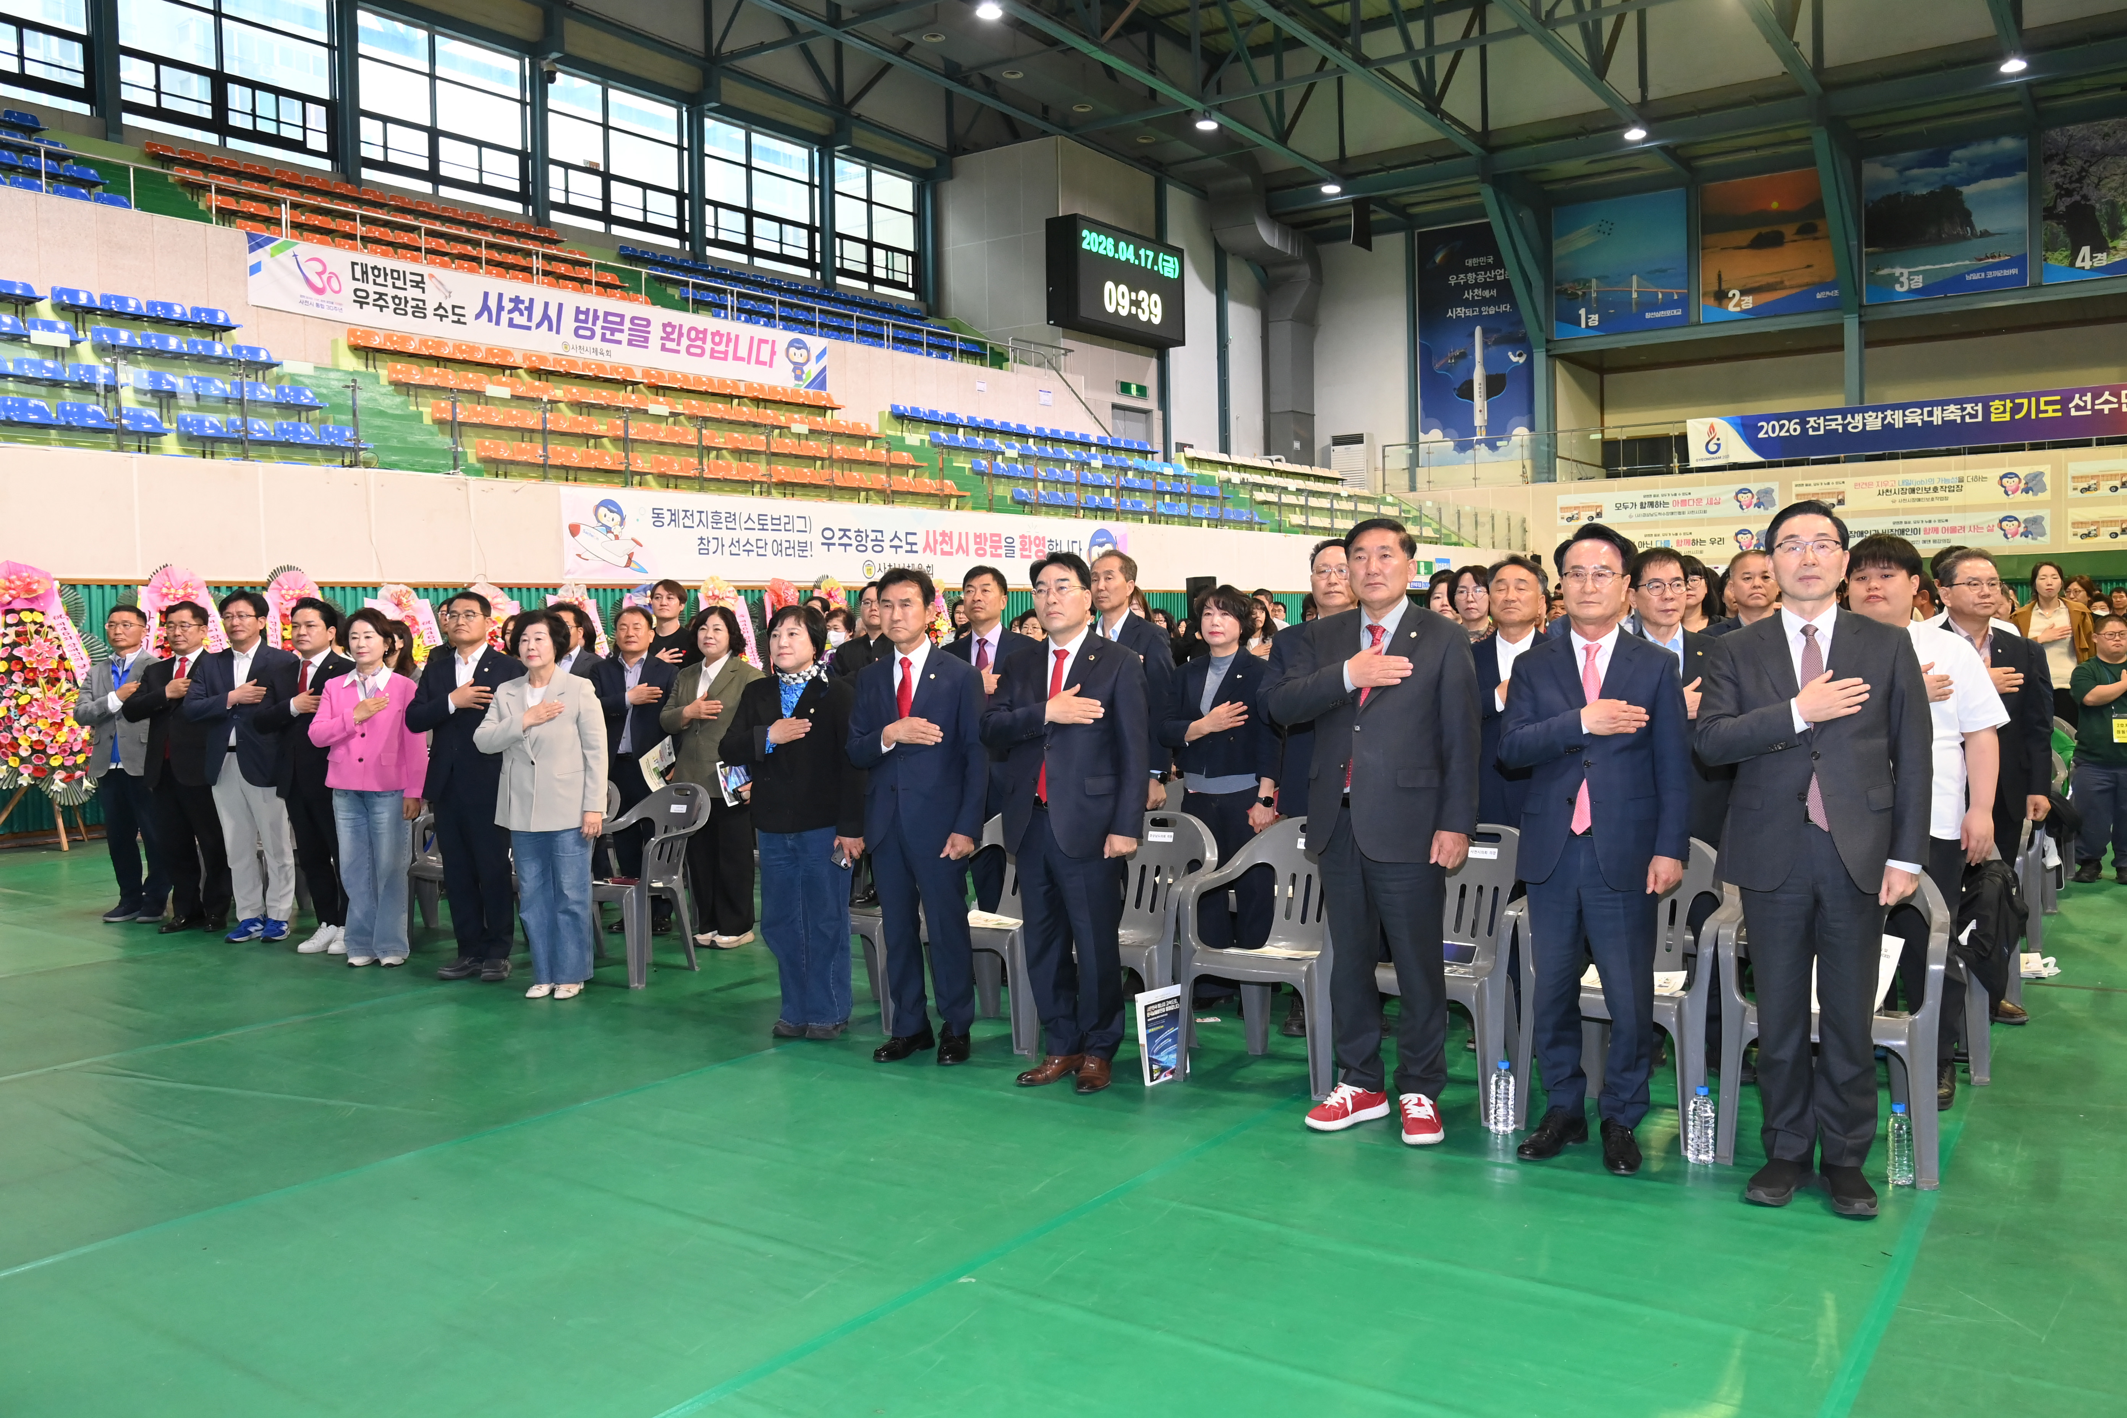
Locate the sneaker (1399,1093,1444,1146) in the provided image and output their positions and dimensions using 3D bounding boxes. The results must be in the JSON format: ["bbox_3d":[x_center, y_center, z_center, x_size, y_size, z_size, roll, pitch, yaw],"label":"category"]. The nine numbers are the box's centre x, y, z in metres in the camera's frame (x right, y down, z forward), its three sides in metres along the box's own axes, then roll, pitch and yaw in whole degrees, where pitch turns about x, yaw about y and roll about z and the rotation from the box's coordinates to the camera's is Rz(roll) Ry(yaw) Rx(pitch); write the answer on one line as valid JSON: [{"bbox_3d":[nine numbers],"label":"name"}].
[{"bbox_3d":[1.043,1.163,4.127,0.115,0.115,0.290,0,4,12],"label":"sneaker"}]

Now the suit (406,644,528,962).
[{"bbox_3d":[-2.745,0.440,6.587,0.540,1.480,0.340,0,3,23],"label":"suit"}]

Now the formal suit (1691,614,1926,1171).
[{"bbox_3d":[1.879,0.463,3.555,0.580,1.450,0.360,2,5,37],"label":"formal suit"}]

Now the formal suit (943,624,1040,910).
[{"bbox_3d":[-0.298,0.364,5.920,0.560,1.440,0.340,1,4,27],"label":"formal suit"}]

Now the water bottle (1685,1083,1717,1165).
[{"bbox_3d":[1.740,1.129,3.873,0.067,0.209,0.067,0,3,30],"label":"water bottle"}]

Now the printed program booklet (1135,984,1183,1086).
[{"bbox_3d":[0.334,1.083,4.709,0.207,0.295,0.010,-3,-7,-39],"label":"printed program booklet"}]

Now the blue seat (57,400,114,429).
[{"bbox_3d":[-8.950,-2.698,13.000,0.400,0.270,0.420,1,3,40],"label":"blue seat"}]

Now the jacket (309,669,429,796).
[{"bbox_3d":[-3.230,0.109,6.576,0.540,0.600,0.350,-1,4,10],"label":"jacket"}]

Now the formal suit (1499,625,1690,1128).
[{"bbox_3d":[1.452,0.468,3.886,0.530,1.400,0.340,0,3,26],"label":"formal suit"}]

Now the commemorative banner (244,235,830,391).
[{"bbox_3d":[-7.100,-5.739,21.100,0.060,0.900,9.900,2,5,36],"label":"commemorative banner"}]

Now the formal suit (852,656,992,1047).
[{"bbox_3d":[-0.522,0.477,5.091,0.530,1.418,0.340,0,3,26],"label":"formal suit"}]

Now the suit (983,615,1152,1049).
[{"bbox_3d":[0.008,0.424,4.665,0.490,1.390,0.310,0,3,25],"label":"suit"}]

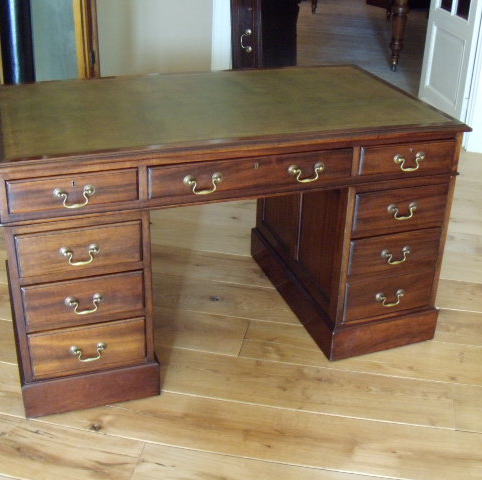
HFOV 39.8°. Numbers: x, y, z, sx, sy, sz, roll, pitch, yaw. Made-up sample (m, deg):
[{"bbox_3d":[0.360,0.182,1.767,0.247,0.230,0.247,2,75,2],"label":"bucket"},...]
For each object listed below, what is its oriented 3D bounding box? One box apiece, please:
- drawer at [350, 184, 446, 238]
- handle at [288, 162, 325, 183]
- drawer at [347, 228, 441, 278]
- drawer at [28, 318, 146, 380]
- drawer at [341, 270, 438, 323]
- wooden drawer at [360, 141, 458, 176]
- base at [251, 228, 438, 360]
[{"bbox_3d":[0.446,-0.165,2.186,0.325,0.130,0.342,-8,29,-18],"label":"drawer"},{"bbox_3d":[0.186,-0.184,1.869,0.112,0.057,0.035,-8,29,-18],"label":"handle"},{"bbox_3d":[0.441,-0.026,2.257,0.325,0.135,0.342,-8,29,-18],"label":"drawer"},{"bbox_3d":[-0.482,0.241,2.034,0.325,0.153,0.342,-8,29,-18],"label":"drawer"},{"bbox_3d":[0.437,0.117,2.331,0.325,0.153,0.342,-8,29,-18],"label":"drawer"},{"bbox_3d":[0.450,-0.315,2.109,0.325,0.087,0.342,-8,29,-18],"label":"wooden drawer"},{"bbox_3d":[0.363,0.156,2.574,0.398,0.118,0.764,-8,29,-18],"label":"base"}]

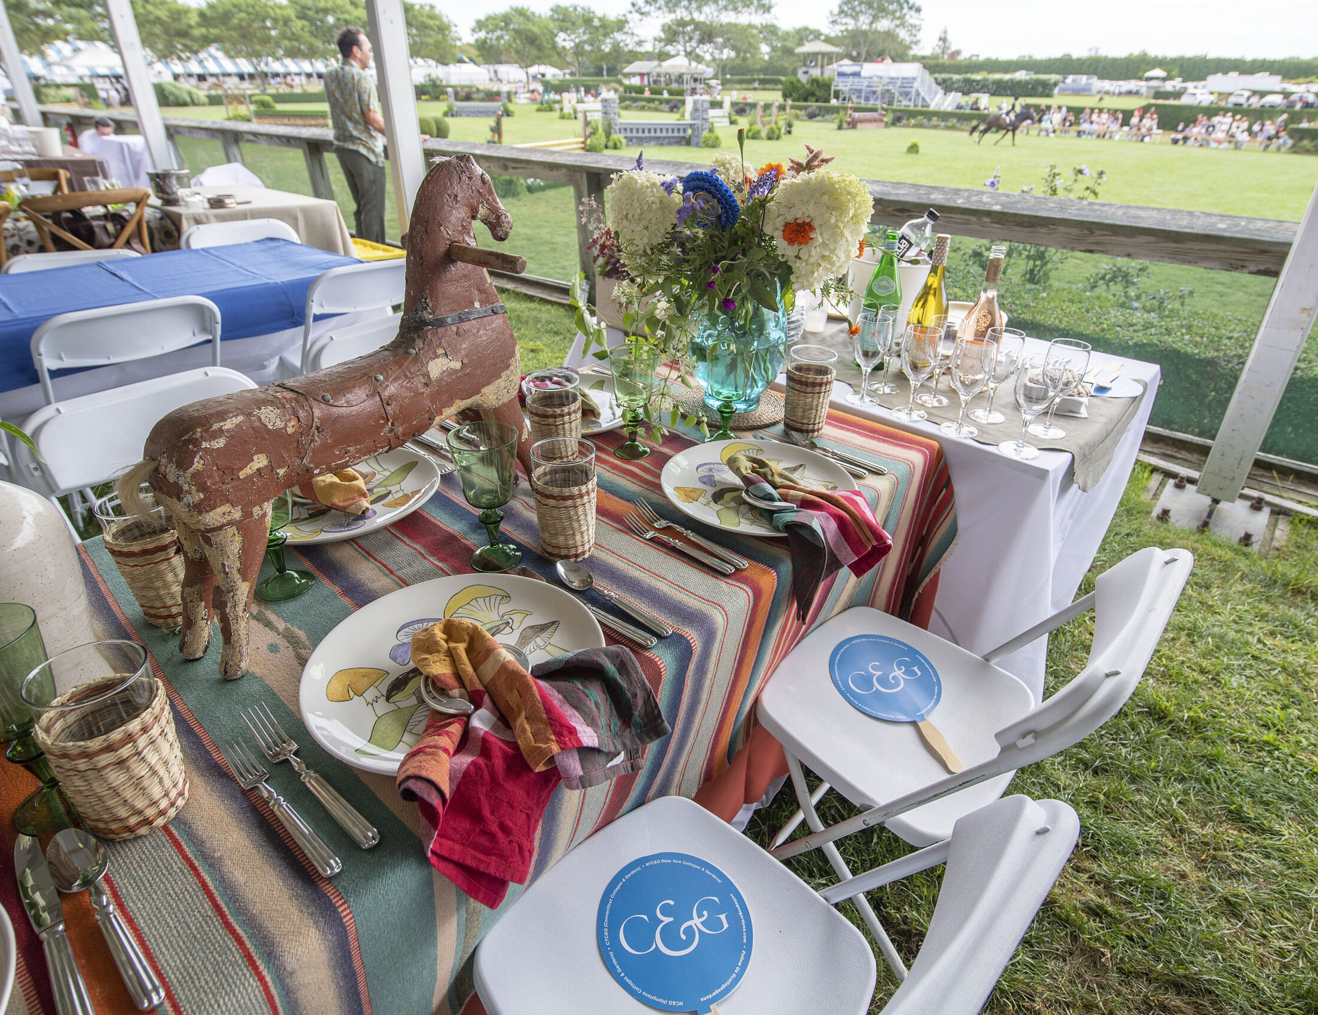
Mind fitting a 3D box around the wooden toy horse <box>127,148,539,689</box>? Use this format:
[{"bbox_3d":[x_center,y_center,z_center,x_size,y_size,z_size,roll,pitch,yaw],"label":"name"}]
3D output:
[{"bbox_3d":[-0.380,-0.142,0.900,0.230,0.520,0.600,21,37,31],"label":"wooden toy horse"}]

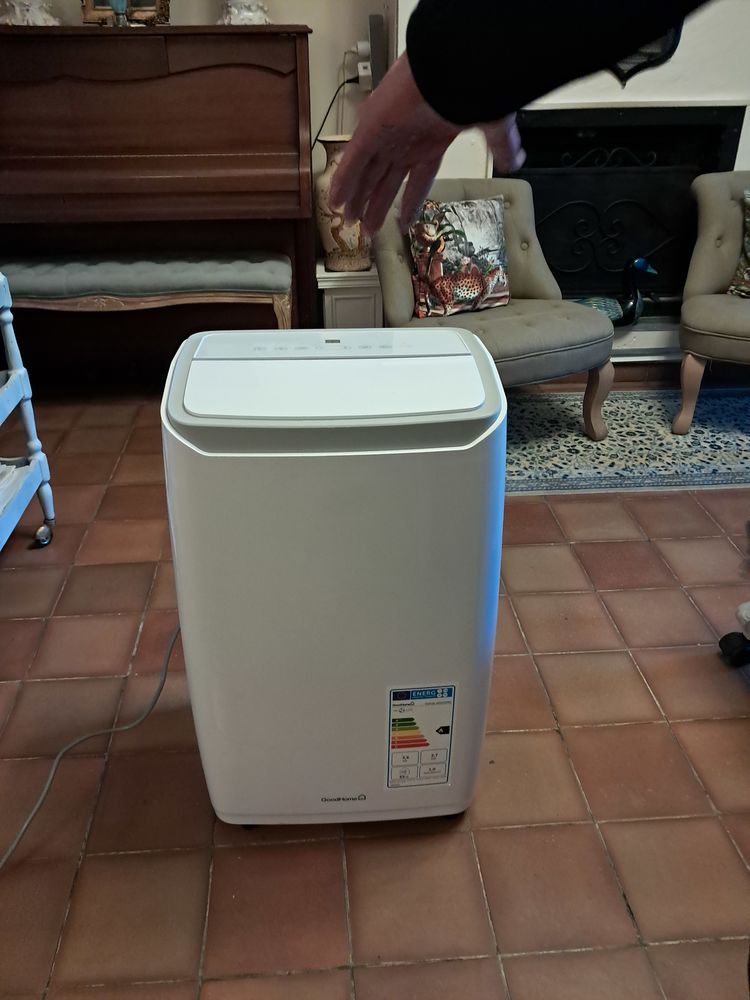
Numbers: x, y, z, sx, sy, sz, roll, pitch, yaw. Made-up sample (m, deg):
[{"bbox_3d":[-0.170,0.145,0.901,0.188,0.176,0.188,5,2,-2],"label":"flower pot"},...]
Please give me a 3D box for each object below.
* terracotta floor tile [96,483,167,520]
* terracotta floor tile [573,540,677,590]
[{"bbox_3d":[-0.645,0.010,2.141,0.200,0.013,0.197,-2,30,-4],"label":"terracotta floor tile"},{"bbox_3d":[0.607,0.166,1.903,0.200,0.015,0.198,-2,30,-4],"label":"terracotta floor tile"}]

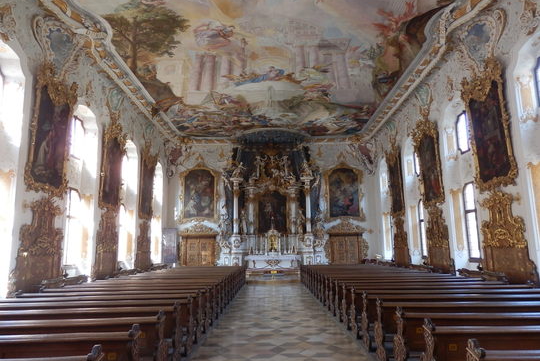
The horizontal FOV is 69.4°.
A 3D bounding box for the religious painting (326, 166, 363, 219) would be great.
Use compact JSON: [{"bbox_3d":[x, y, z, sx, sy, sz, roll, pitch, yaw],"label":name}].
[{"bbox_3d":[5.376,0.844,28.150,2.525,3.790,0.150,-1,-10,0],"label":"religious painting"}]

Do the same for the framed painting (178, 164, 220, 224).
[{"bbox_3d":[-5.074,0.982,28.173,2.999,4.375,0.220,-1,-10,0],"label":"framed painting"}]

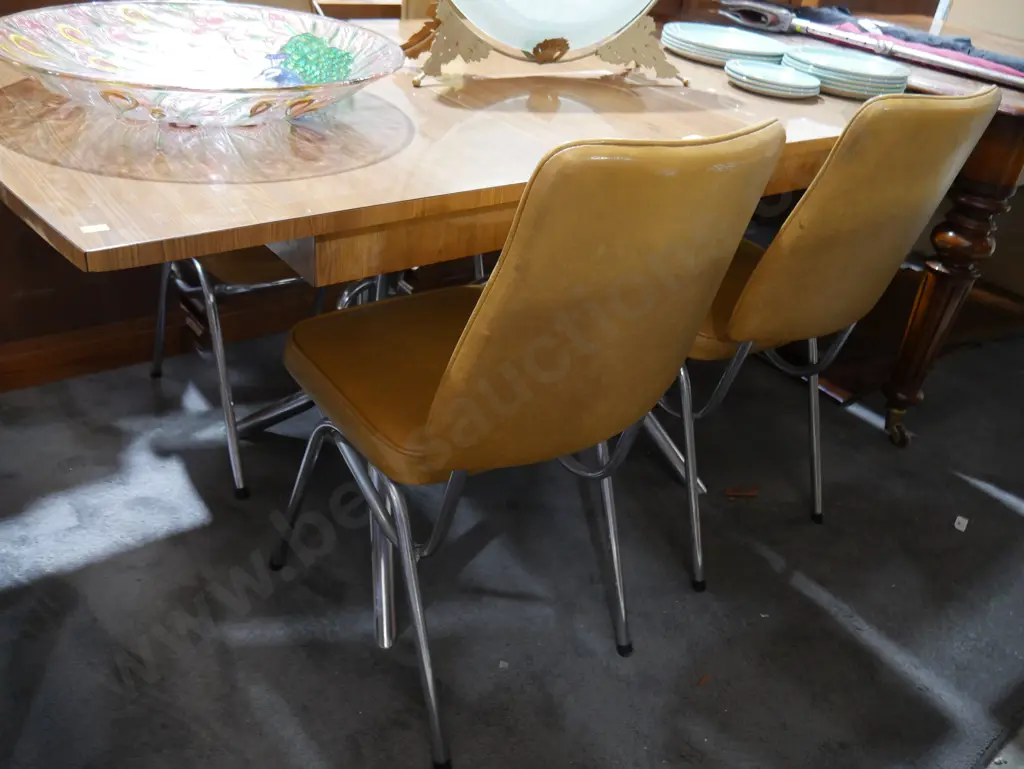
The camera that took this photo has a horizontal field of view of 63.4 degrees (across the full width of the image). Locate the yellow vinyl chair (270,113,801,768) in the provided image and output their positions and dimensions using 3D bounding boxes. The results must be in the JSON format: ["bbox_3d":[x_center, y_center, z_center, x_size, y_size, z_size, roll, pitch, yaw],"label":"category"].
[{"bbox_3d":[-0.039,0.018,1.117,0.410,0.850,0.530,-19,41,-36],"label":"yellow vinyl chair"}]

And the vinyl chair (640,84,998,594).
[{"bbox_3d":[0.387,-0.144,1.462,0.410,0.850,0.530,-18,40,-35],"label":"vinyl chair"}]

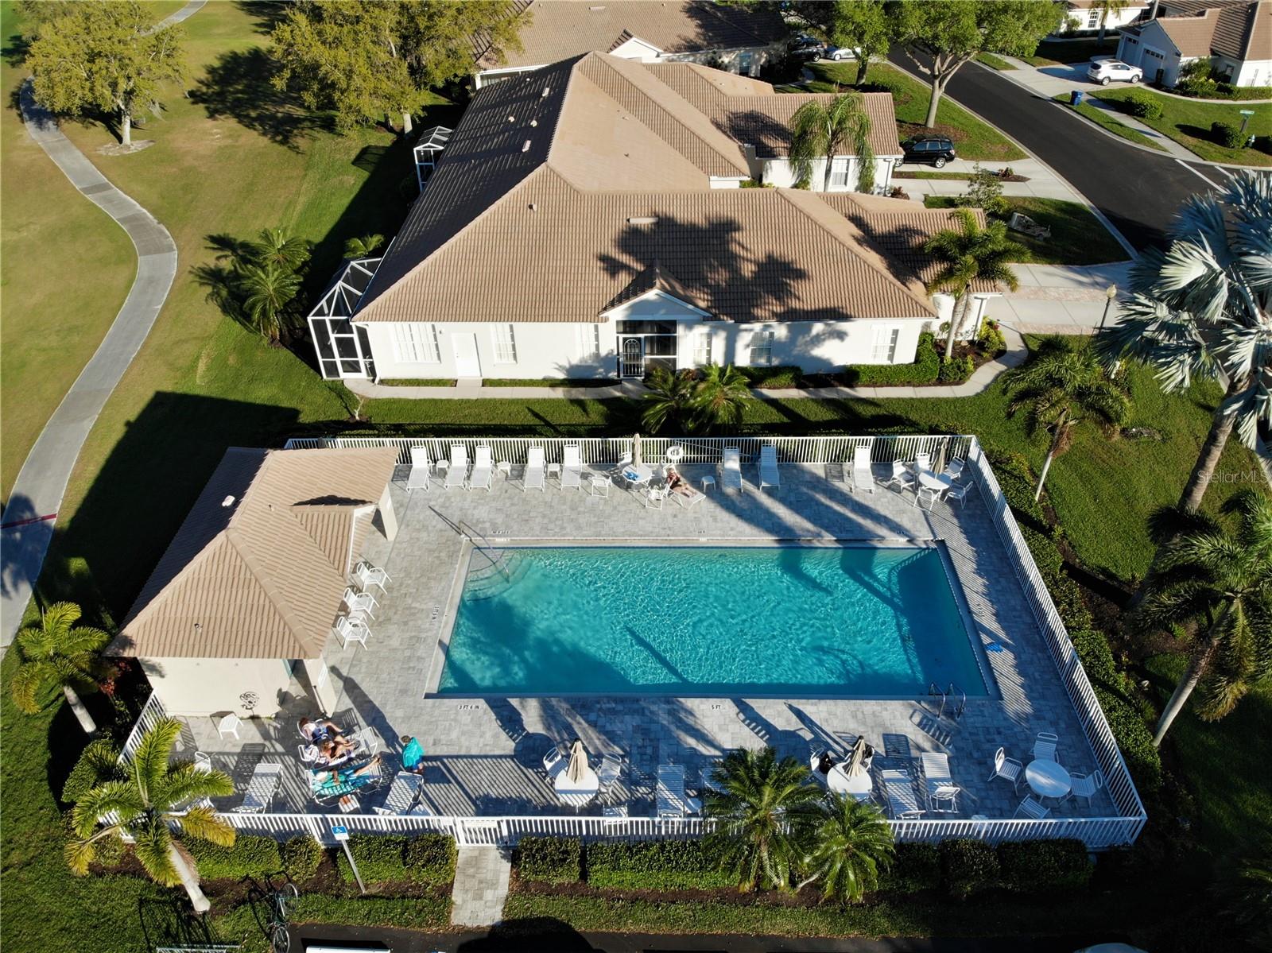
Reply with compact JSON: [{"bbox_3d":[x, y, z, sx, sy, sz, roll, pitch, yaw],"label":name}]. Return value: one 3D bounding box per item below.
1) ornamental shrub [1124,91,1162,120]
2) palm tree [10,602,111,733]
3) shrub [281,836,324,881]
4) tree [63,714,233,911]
[{"bbox_3d":[37.045,-26.938,64.317,2.000,1.600,2.500,-5,39,-5],"label":"ornamental shrub"},{"bbox_3d":[-14.493,5.391,22.615,2.500,4.000,2.500,0,39,1],"label":"palm tree"},{"bbox_3d":[-7.727,8.952,20.588,0.820,0.850,0.780,0,39,1],"label":"shrub"},{"bbox_3d":[-10.109,8.039,18.953,3.500,4.800,3.400,0,39,1],"label":"tree"}]

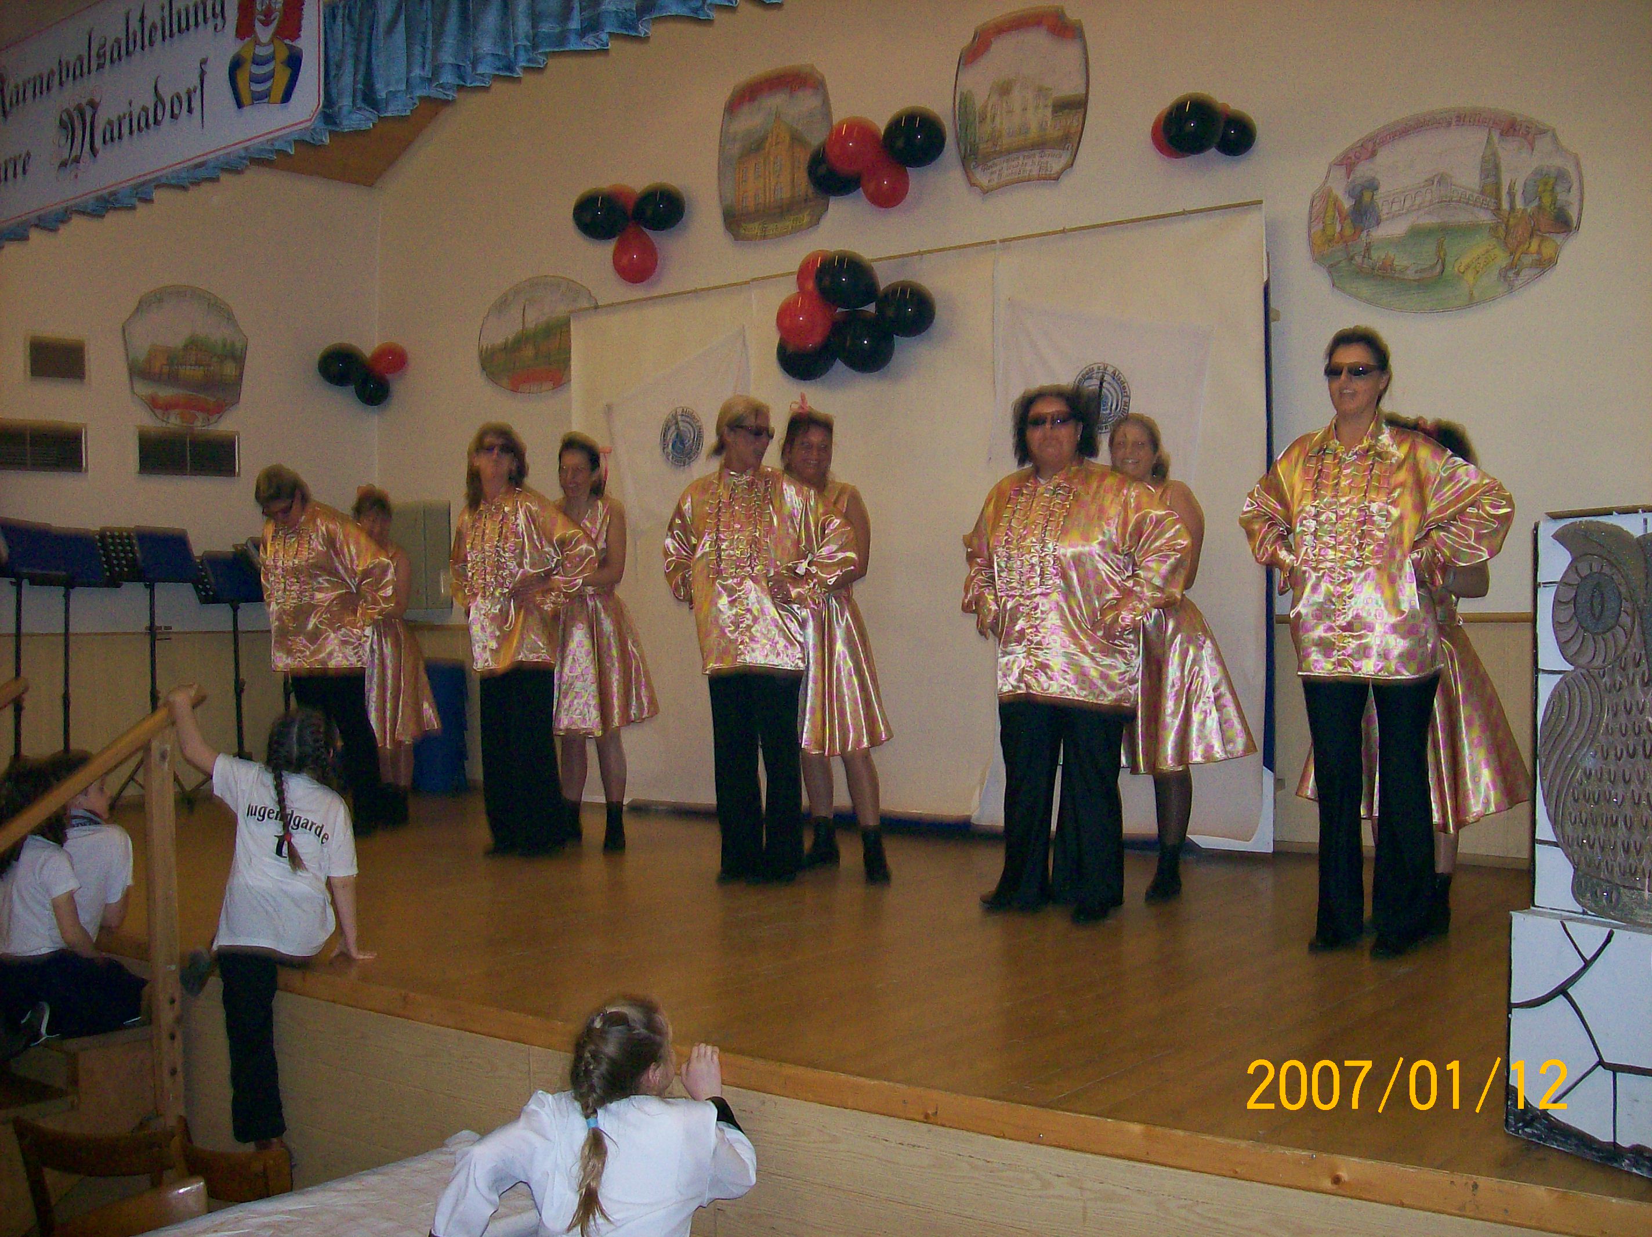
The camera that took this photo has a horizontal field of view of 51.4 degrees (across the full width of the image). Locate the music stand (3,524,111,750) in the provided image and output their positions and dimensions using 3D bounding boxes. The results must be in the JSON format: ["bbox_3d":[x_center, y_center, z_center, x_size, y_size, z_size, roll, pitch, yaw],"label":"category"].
[{"bbox_3d":[-3.758,0.264,8.486,0.500,1.410,0.480,0,-1,-39],"label":"music stand"}]

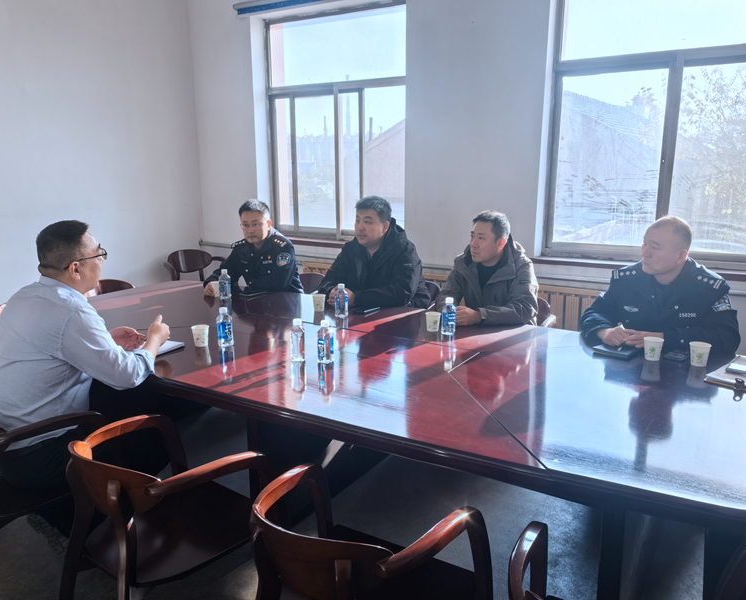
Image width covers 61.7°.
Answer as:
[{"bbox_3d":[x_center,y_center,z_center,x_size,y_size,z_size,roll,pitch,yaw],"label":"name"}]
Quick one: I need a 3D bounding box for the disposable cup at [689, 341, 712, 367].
[{"bbox_3d":[1.227,0.206,2.344,0.072,0.079,0.072,9,15,34],"label":"disposable cup"}]

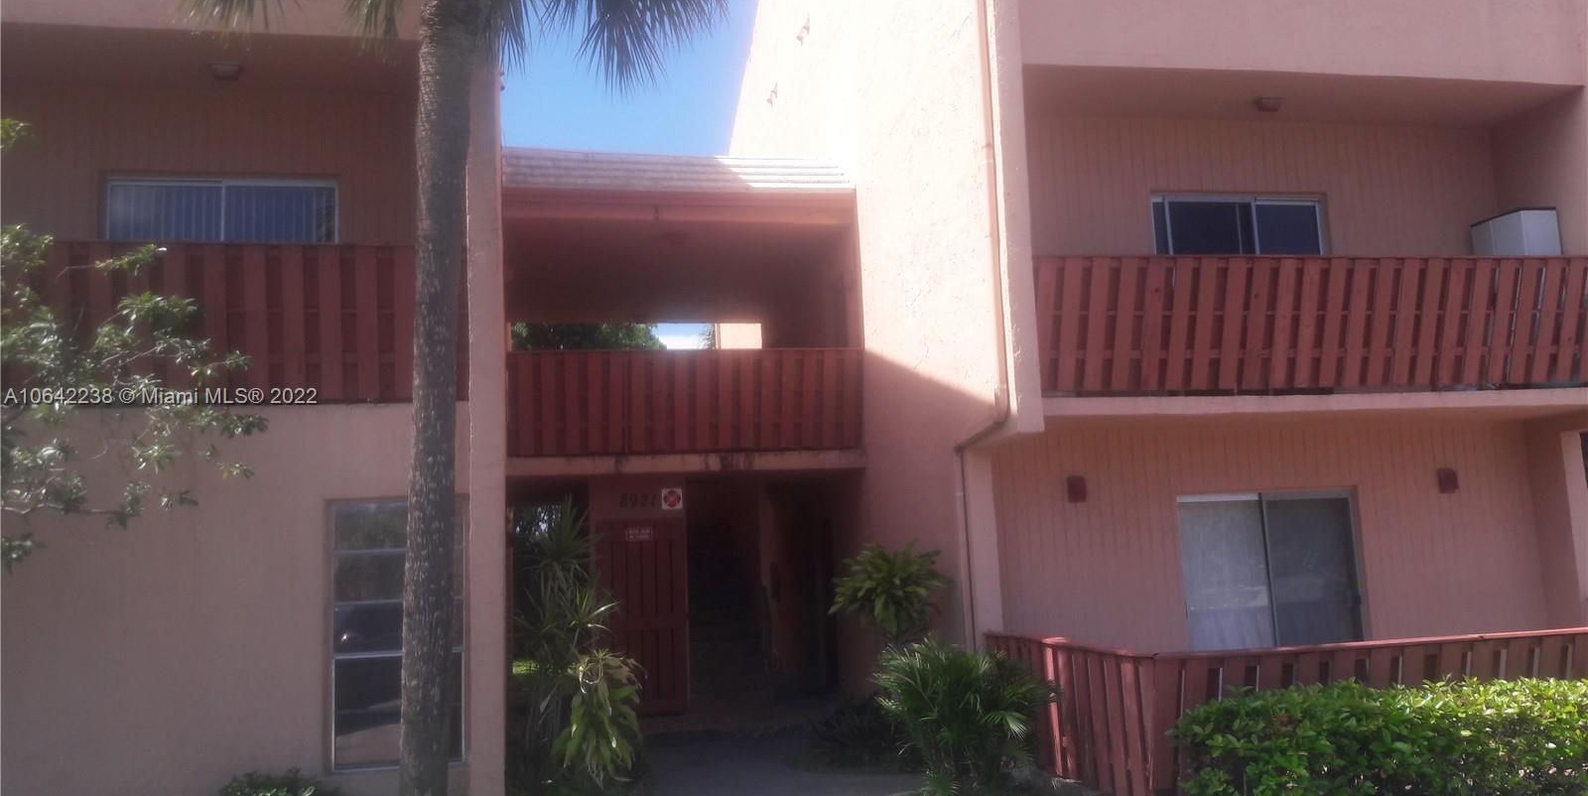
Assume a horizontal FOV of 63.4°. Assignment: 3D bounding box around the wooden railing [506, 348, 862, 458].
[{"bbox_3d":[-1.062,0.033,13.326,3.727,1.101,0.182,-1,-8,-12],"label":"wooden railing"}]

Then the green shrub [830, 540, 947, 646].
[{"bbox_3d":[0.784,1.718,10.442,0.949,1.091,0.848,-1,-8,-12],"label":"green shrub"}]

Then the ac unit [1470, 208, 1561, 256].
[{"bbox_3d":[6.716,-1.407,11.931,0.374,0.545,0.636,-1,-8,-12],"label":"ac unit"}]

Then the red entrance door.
[{"bbox_3d":[-1.555,2.245,13.196,0.929,2.000,0.071,-1,-8,-12],"label":"red entrance door"}]

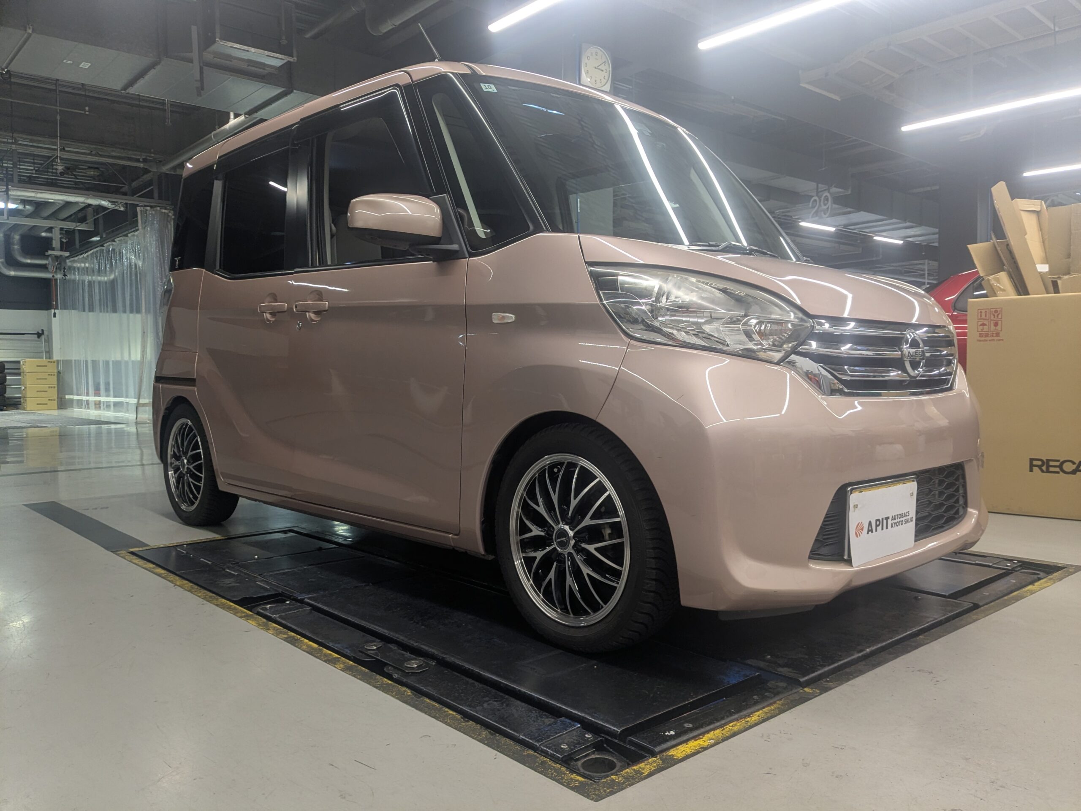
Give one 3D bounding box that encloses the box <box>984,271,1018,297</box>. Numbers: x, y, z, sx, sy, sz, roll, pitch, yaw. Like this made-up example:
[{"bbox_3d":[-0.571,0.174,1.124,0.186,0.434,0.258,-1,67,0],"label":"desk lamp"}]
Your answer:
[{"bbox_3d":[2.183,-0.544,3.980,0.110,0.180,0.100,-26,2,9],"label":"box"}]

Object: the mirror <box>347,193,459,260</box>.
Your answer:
[{"bbox_3d":[-0.365,-0.488,2.291,0.250,0.165,0.175,-3,3,-43],"label":"mirror"}]

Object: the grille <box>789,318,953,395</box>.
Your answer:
[{"bbox_3d":[0.921,-0.121,2.180,0.820,0.180,0.125,-1,2,-44],"label":"grille"}]

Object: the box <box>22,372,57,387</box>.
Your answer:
[{"bbox_3d":[-10.445,-0.553,17.548,0.540,0.262,0.500,-1,2,-44],"label":"box"}]

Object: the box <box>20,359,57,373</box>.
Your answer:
[{"bbox_3d":[-10.451,-0.815,17.541,0.540,0.262,0.500,-1,2,-44],"label":"box"}]

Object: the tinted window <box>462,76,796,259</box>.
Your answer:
[{"bbox_3d":[0.367,-0.756,2.698,1.250,0.770,0.180,-3,-35,-43],"label":"tinted window"}]

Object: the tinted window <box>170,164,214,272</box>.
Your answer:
[{"bbox_3d":[-1.549,-0.829,3.783,0.070,0.470,0.470,10,-5,-40],"label":"tinted window"}]

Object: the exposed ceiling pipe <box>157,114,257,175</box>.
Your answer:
[{"bbox_3d":[-4.077,-3.169,10.203,0.120,0.120,3.100,-3,4,-41],"label":"exposed ceiling pipe"}]

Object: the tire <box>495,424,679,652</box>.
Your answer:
[{"bbox_3d":[0.121,0.324,2.115,0.168,0.562,0.562,-1,2,-43],"label":"tire"}]

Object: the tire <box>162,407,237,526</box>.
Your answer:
[{"bbox_3d":[-1.543,0.263,3.850,0.175,0.565,0.565,-3,3,-43],"label":"tire"}]

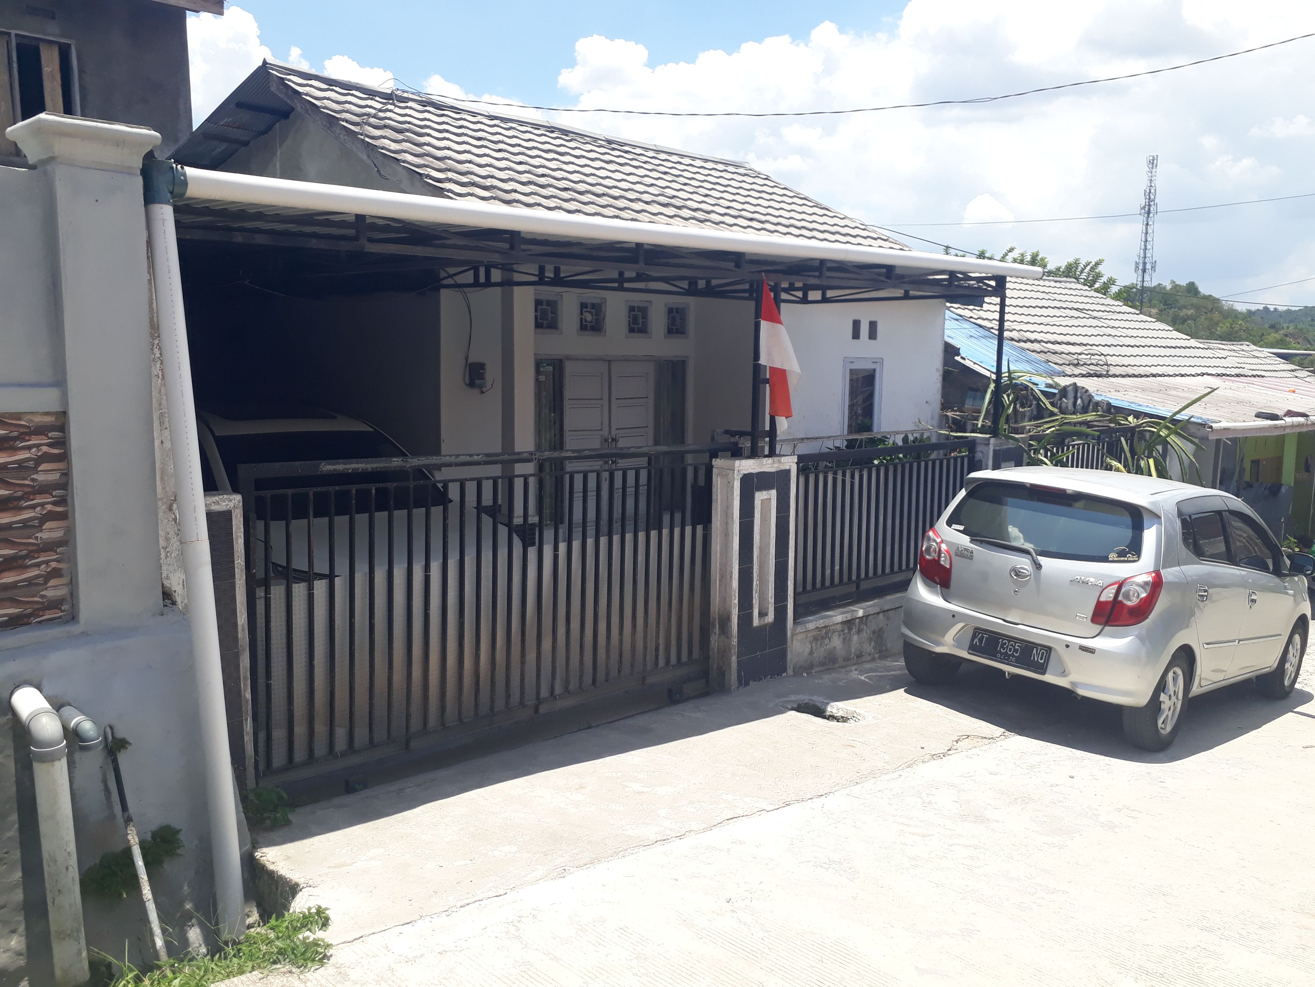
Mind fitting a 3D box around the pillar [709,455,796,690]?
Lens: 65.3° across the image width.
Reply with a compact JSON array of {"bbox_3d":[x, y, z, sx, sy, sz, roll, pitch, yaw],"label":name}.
[{"bbox_3d":[0.611,0.493,6.568,0.538,1.459,0.214,-5,9,-41],"label":"pillar"}]

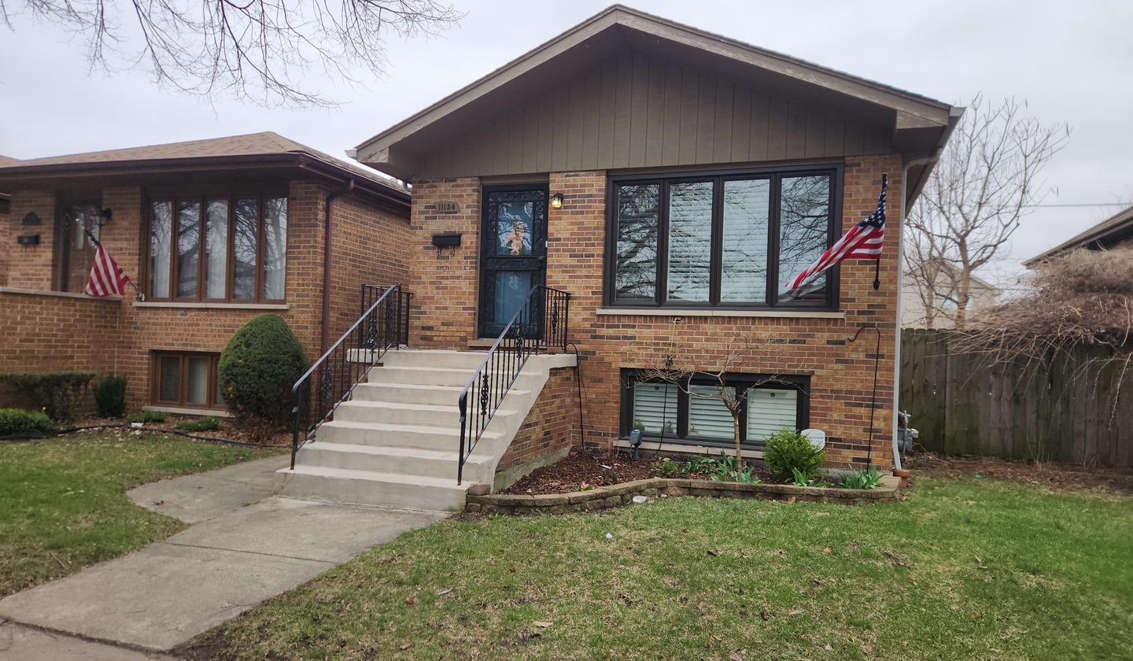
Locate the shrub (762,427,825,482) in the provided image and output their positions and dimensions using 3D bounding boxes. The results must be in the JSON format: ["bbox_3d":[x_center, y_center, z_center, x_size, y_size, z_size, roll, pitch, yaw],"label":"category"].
[{"bbox_3d":[2.297,1.246,7.614,0.608,0.546,0.620,1,-2,19],"label":"shrub"}]

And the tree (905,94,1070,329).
[{"bbox_3d":[13.173,-2.527,23.985,5.500,10.031,5.500,1,-2,19],"label":"tree"}]

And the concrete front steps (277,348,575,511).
[{"bbox_3d":[-1.515,0.942,8.439,2.420,1.410,2.900,1,-2,19],"label":"concrete front steps"}]

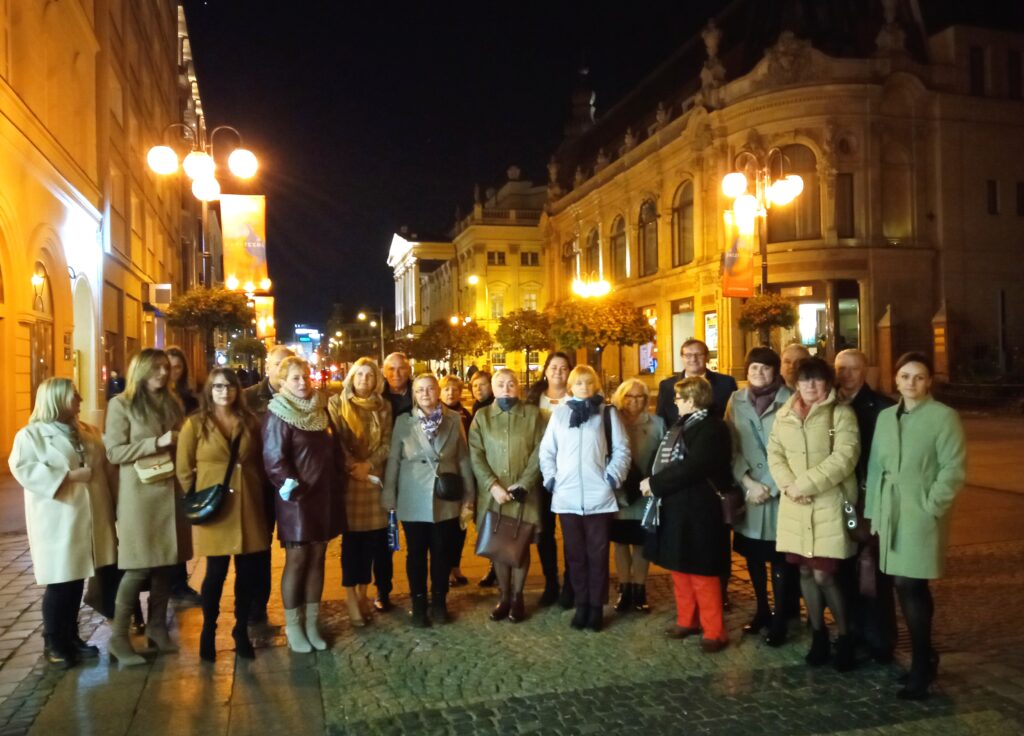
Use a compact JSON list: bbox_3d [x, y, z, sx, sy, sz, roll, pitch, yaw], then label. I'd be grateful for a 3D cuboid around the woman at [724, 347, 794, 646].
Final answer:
[{"bbox_3d":[1.504,0.742,4.836,0.490,1.731,0.360,-1,0,27],"label":"woman"}]

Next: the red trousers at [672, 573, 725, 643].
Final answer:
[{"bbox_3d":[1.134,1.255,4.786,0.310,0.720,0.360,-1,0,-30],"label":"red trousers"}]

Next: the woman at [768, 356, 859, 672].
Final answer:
[{"bbox_3d":[1.650,0.777,4.362,0.480,1.650,0.350,-1,0,17],"label":"woman"}]

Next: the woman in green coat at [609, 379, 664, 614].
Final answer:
[{"bbox_3d":[0.834,0.854,5.482,0.500,1.551,0.340,-1,0,9],"label":"woman in green coat"}]

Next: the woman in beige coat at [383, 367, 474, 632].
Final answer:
[{"bbox_3d":[-0.543,0.847,5.226,0.570,1.610,0.360,-1,0,-7],"label":"woman in beige coat"}]

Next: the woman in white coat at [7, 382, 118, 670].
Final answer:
[{"bbox_3d":[-2.632,0.878,4.690,0.420,1.630,0.530,-1,0,35],"label":"woman in white coat"}]

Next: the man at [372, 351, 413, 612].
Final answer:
[{"bbox_3d":[-0.797,0.773,5.579,0.540,1.770,0.360,-1,0,-7],"label":"man"}]

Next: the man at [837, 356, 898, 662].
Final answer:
[{"bbox_3d":[1.950,0.751,4.509,0.530,1.710,0.360,-1,0,33],"label":"man"}]

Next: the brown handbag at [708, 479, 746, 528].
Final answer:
[{"bbox_3d":[1.325,0.814,4.800,0.120,0.270,0.250,-1,0,25],"label":"brown handbag"}]

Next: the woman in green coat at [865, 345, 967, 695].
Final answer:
[{"bbox_3d":[2.049,0.765,4.046,0.390,1.676,0.490,-1,0,-34],"label":"woman in green coat"}]

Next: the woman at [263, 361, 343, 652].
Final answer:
[{"bbox_3d":[-1.252,0.799,4.800,0.500,1.724,0.390,-1,0,-34],"label":"woman"}]

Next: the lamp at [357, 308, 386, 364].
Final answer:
[{"bbox_3d":[-15.927,-2.204,90.017,2.900,9.000,0.500,-1,0,-6],"label":"lamp"}]

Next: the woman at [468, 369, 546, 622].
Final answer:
[{"bbox_3d":[-0.040,0.826,5.288,0.520,1.630,0.380,-1,0,0],"label":"woman"}]

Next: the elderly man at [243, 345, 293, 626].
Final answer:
[{"bbox_3d":[-1.583,0.763,5.348,0.540,1.827,0.360,-1,0,-23],"label":"elderly man"}]

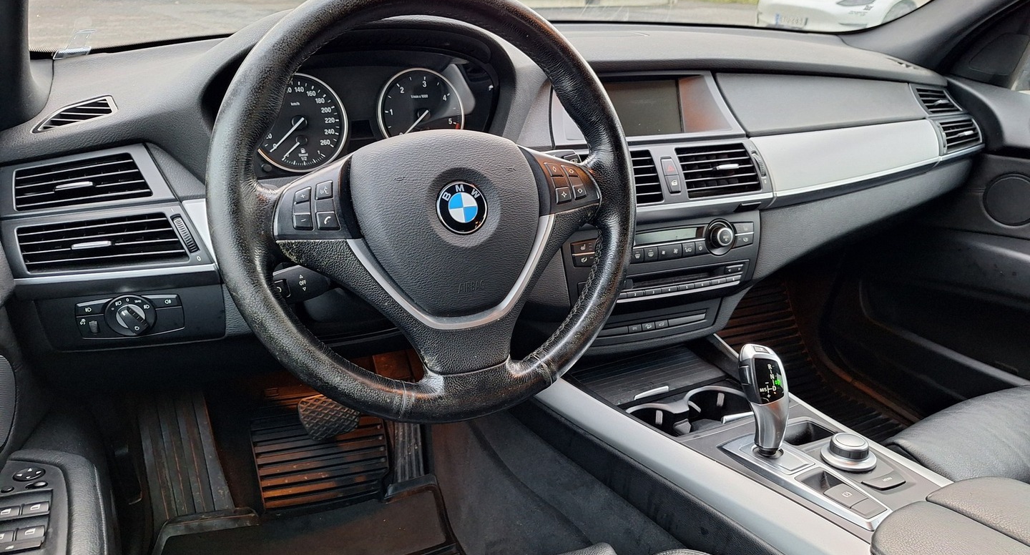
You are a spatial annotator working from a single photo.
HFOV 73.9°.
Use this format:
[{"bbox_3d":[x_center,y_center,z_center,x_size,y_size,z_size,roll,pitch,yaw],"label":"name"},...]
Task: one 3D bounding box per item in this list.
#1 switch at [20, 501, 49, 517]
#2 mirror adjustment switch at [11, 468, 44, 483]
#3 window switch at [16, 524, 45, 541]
[{"bbox_3d":[-0.446,0.215,0.636,0.021,0.007,0.013,-3,27,-21],"label":"switch"},{"bbox_3d":[-0.478,0.194,0.672,0.025,0.006,0.019,-3,27,-21],"label":"mirror adjustment switch"},{"bbox_3d":[-0.432,0.228,0.610,0.021,0.007,0.013,-3,27,-21],"label":"window switch"}]

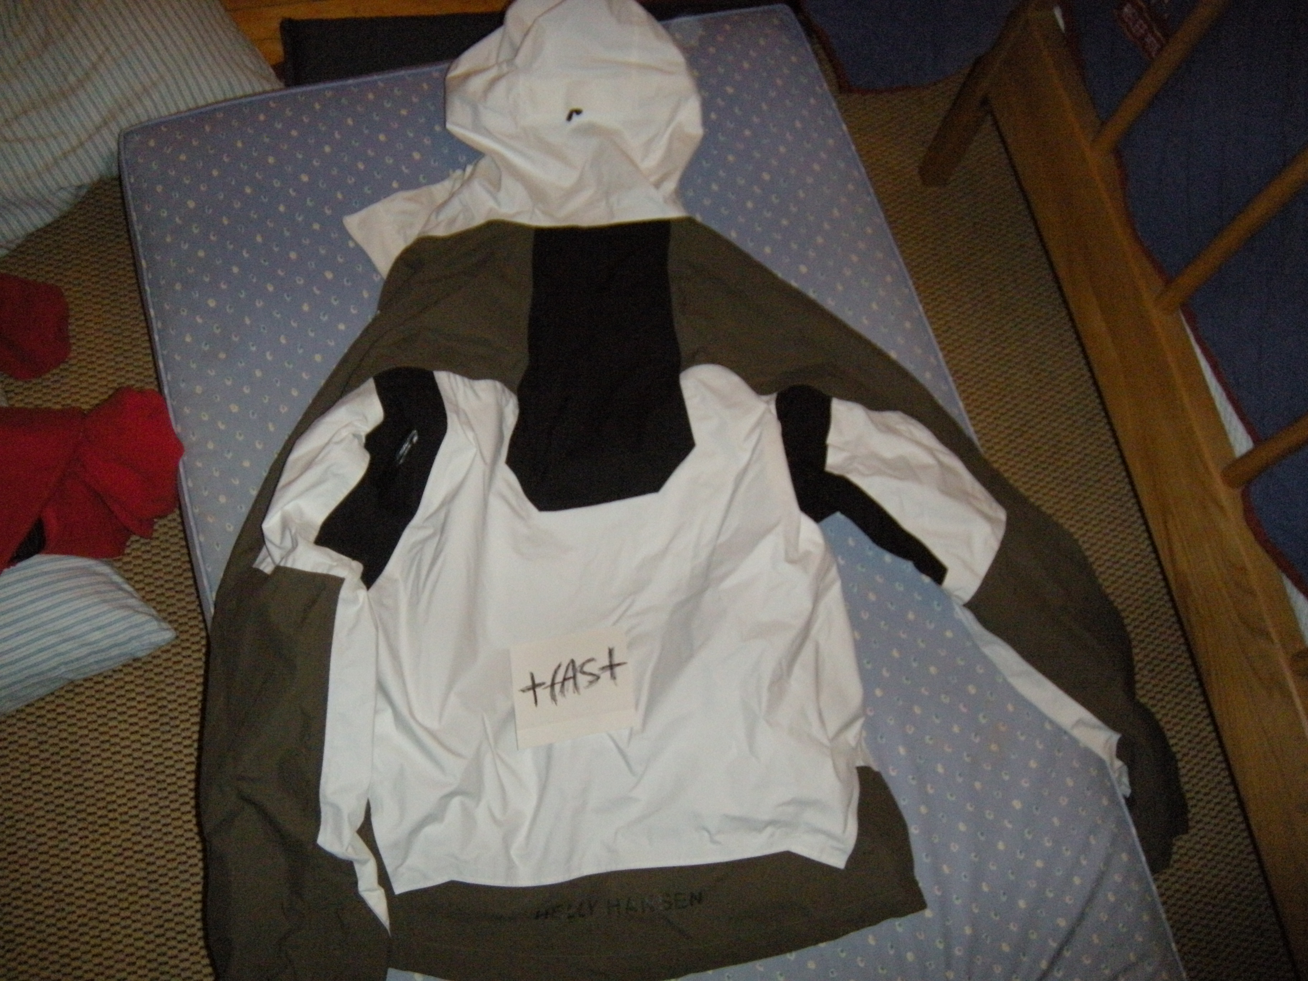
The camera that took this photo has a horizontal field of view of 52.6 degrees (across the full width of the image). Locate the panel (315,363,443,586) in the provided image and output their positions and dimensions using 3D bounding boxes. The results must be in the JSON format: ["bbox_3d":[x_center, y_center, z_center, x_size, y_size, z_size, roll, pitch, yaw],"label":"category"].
[{"bbox_3d":[-0.232,-0.009,1.158,0.076,0.040,0.206,14,69,0],"label":"panel"}]

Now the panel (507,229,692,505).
[{"bbox_3d":[-0.055,-0.113,1.206,0.165,0.030,0.282,-3,70,-6],"label":"panel"}]

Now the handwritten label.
[{"bbox_3d":[-0.067,0.161,1.089,0.099,0.006,0.091,-6,70,-7],"label":"handwritten label"}]

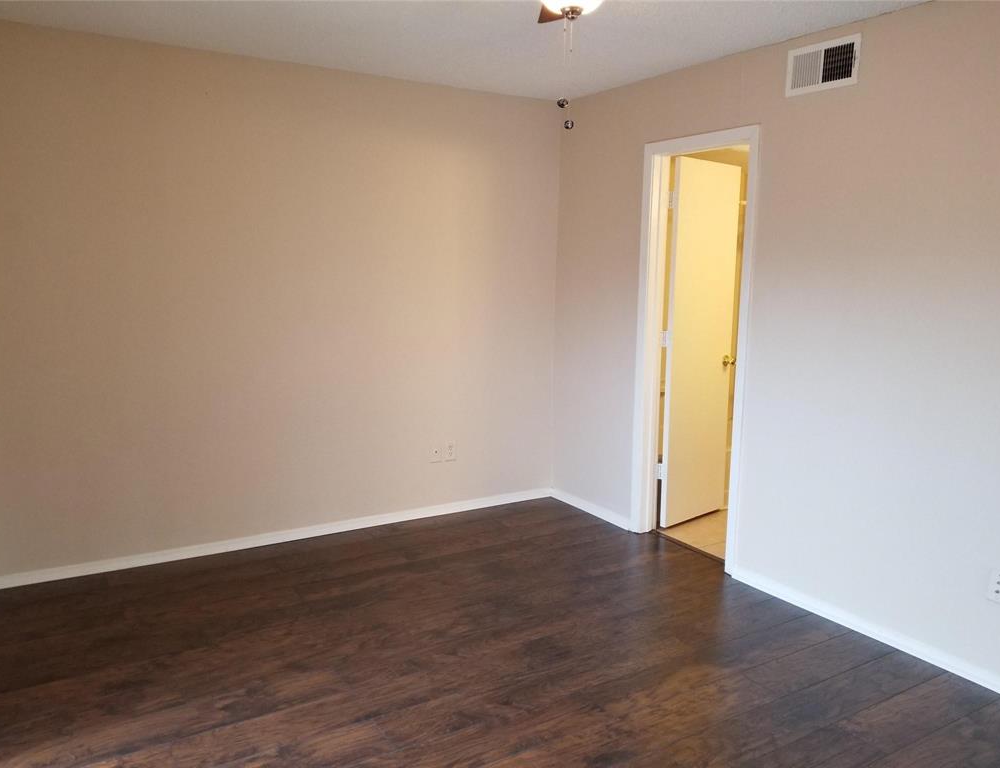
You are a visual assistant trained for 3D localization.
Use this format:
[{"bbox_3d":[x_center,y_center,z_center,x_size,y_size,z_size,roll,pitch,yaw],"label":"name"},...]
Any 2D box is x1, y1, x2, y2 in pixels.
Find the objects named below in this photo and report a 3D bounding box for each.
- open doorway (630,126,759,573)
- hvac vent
[{"bbox_3d":[1.000,-0.169,3.946,0.130,2.120,0.741,-4,10,-32],"label":"open doorway"},{"bbox_3d":[1.325,-1.306,3.170,0.024,0.189,0.341,-4,10,-32],"label":"hvac vent"}]

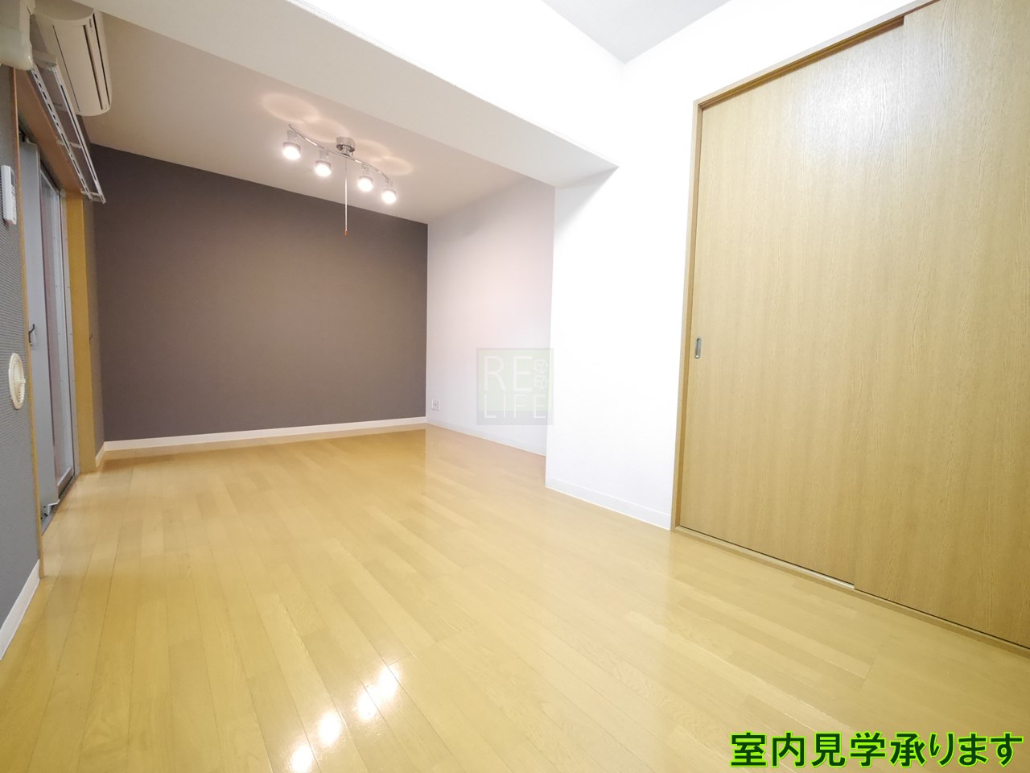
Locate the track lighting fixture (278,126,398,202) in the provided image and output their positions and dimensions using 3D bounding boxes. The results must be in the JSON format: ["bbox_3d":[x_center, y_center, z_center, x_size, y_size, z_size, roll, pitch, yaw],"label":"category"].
[{"bbox_3d":[-1.266,-1.685,3.149,0.215,0.260,0.970,4,5,32],"label":"track lighting fixture"}]

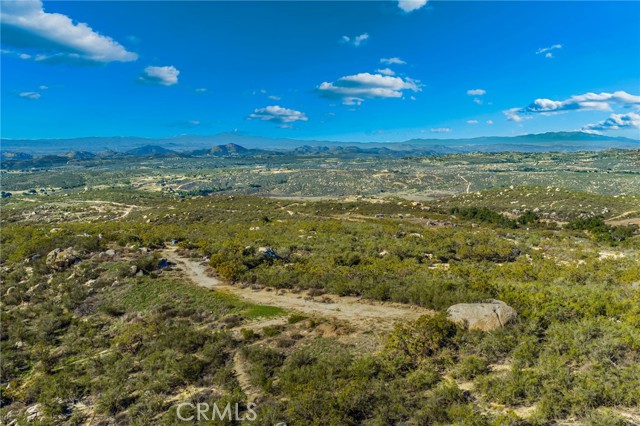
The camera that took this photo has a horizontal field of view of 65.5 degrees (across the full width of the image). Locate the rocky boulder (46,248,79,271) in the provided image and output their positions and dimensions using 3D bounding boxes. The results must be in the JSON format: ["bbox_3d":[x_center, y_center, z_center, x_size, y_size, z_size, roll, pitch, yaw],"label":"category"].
[{"bbox_3d":[-30.020,5.421,58.000,3.700,2.200,2.800,-4,9,-28],"label":"rocky boulder"}]

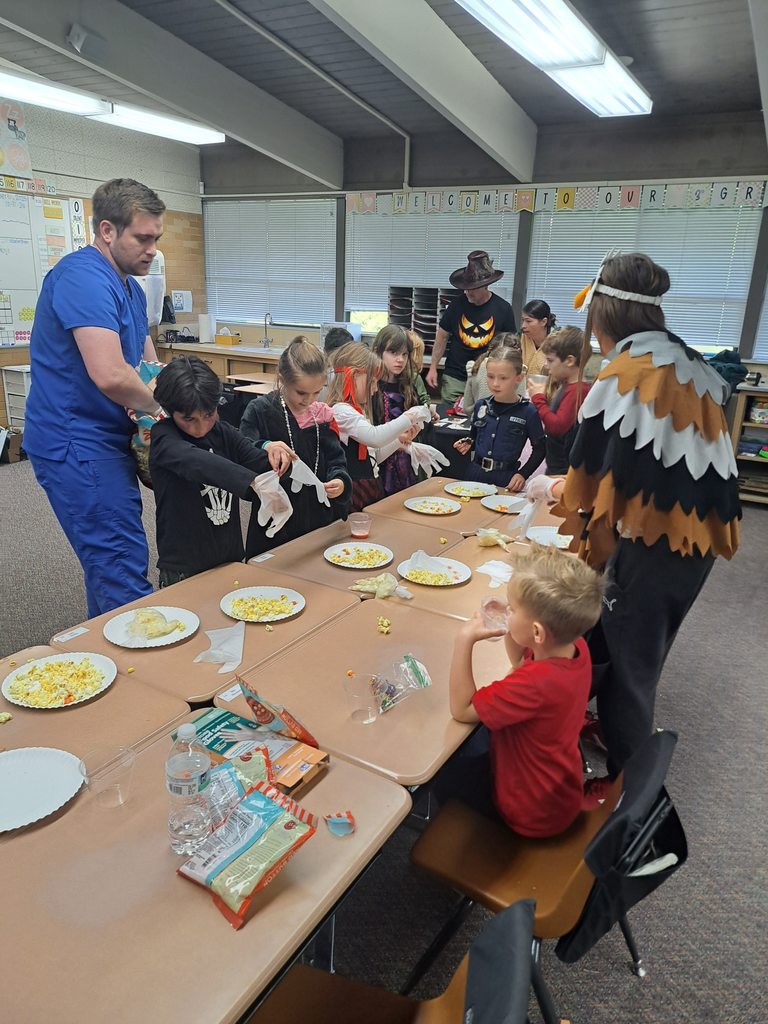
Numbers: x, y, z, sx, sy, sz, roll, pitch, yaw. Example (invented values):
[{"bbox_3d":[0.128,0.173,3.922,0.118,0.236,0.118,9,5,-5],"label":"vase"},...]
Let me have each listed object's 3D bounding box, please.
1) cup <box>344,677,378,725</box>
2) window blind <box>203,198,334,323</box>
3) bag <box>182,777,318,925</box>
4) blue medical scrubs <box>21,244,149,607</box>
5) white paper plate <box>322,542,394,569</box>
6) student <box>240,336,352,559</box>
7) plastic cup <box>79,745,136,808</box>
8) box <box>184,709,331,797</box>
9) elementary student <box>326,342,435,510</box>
[{"bbox_3d":[-0.041,0.381,1.431,0.080,0.074,0.080,2,17,-1],"label":"cup"},{"bbox_3d":[-1.146,-2.437,6.954,1.560,1.141,0.040,11,19,26],"label":"window blind"},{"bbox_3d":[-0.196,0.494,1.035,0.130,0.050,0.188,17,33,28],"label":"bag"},{"bbox_3d":[-0.803,0.049,2.078,0.350,1.535,0.480,2,18,2],"label":"blue medical scrubs"},{"bbox_3d":[-0.078,0.139,2.215,0.221,0.020,0.221,2,18,0],"label":"white paper plate"},{"bbox_3d":[-0.307,0.116,2.379,0.380,1.340,0.400,17,23,40],"label":"student"},{"bbox_3d":[-0.454,0.445,1.176,0.086,0.072,0.086,2,17,-1],"label":"plastic cup"},{"bbox_3d":[-0.244,0.432,1.285,0.270,0.024,0.108,11,20,28],"label":"box"},{"bbox_3d":[-0.067,0.004,2.793,0.420,1.302,0.370,-1,18,-7],"label":"elementary student"}]

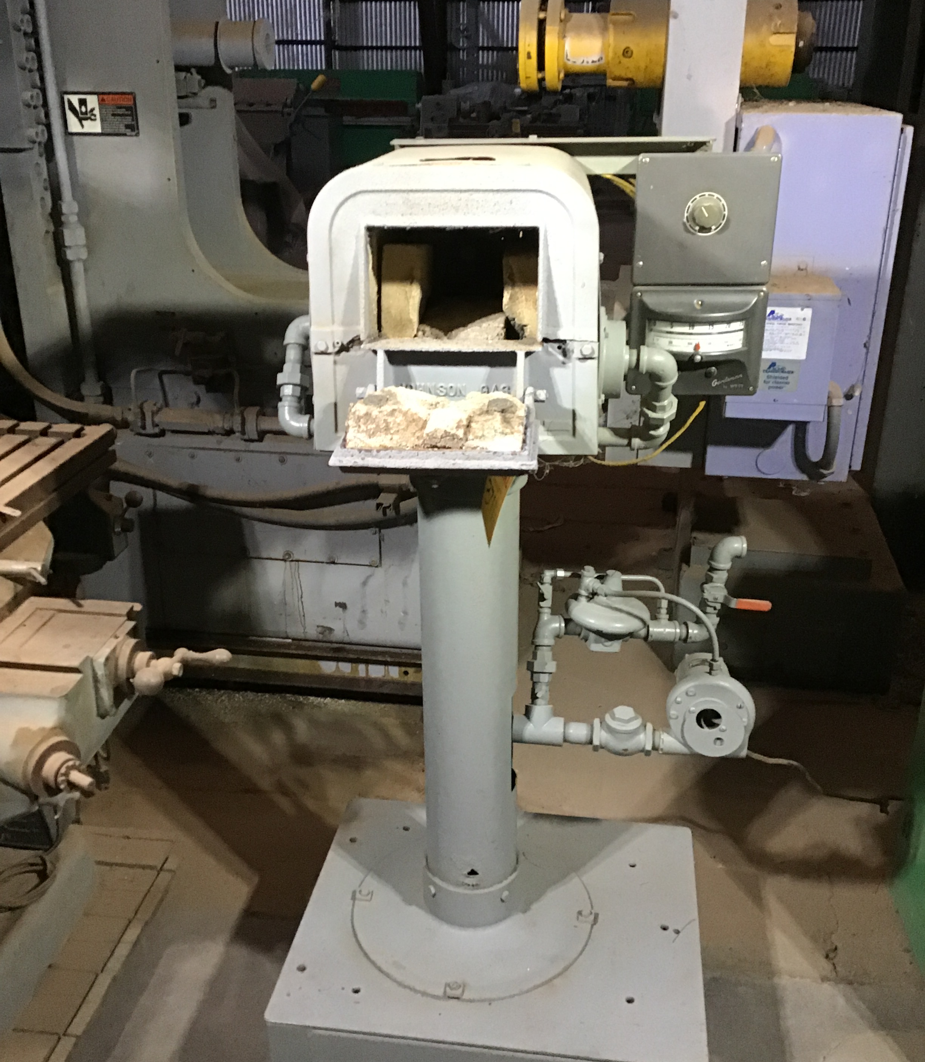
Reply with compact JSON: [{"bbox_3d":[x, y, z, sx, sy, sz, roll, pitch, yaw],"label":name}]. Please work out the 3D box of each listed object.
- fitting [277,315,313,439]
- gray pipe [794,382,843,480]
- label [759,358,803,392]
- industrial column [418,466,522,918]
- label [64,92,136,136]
[{"bbox_3d":[-0.209,-0.201,1.453,0.074,0.166,0.043,3,25,8],"label":"fitting"},{"bbox_3d":[0.991,-0.275,3.077,0.118,0.276,0.085,3,25,8],"label":"gray pipe"},{"bbox_3d":[0.830,-0.409,2.905,0.107,0.089,0.004,3,25,8],"label":"label"},{"bbox_3d":[0.011,0.228,1.622,0.147,0.787,0.147,3,25,8],"label":"industrial column"},{"bbox_3d":[-0.828,-0.955,2.530,0.177,0.094,0.004,3,25,8],"label":"label"}]

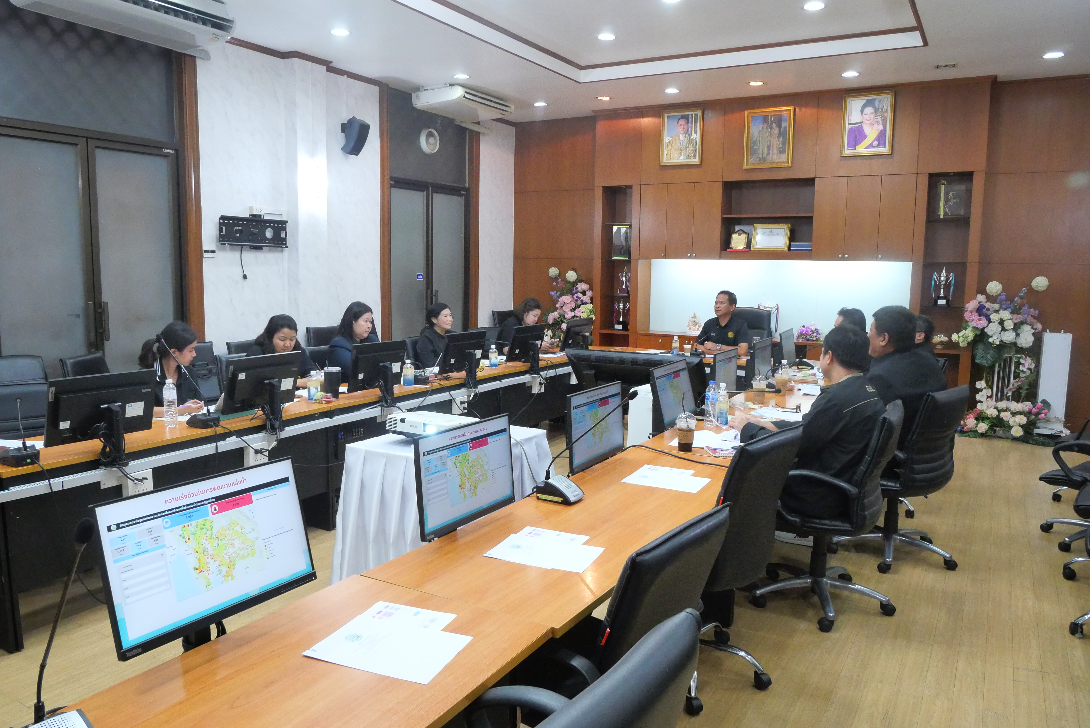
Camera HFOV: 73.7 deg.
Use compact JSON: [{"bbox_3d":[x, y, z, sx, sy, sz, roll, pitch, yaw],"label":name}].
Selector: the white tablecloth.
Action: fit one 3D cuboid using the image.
[{"bbox_3d":[-0.486,0.738,3.690,0.650,0.750,0.920,5,8,33],"label":"white tablecloth"}]

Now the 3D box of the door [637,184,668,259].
[{"bbox_3d":[1.397,-1.833,9.375,0.360,0.950,0.030,5,8,29],"label":"door"}]

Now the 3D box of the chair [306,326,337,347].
[{"bbox_3d":[-1.836,0.152,6.807,0.658,0.987,0.598,6,9,32],"label":"chair"}]

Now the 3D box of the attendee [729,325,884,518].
[{"bbox_3d":[1.209,0.476,3.453,0.740,1.300,0.530,6,9,36],"label":"attendee"}]

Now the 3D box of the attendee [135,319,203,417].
[{"bbox_3d":[-2.028,0.392,4.247,0.750,1.270,0.500,3,7,17],"label":"attendee"}]

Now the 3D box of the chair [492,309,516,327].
[{"bbox_3d":[-0.220,0.031,8.016,0.650,1.140,0.630,5,8,32],"label":"chair"}]

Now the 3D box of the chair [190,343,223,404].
[{"bbox_3d":[-2.588,0.355,5.601,0.640,0.990,0.600,5,8,28],"label":"chair"}]

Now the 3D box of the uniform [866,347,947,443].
[{"bbox_3d":[1.931,0.234,4.040,0.500,0.640,0.420,-6,10,-43],"label":"uniform"}]

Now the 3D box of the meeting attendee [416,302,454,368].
[{"bbox_3d":[-0.781,0.154,6.220,0.680,1.280,0.470,4,7,22],"label":"meeting attendee"}]

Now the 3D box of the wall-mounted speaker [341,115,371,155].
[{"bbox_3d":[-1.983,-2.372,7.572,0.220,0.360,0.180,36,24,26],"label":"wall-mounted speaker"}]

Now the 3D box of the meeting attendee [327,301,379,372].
[{"bbox_3d":[-1.260,0.174,5.562,0.718,1.301,0.518,4,8,22],"label":"meeting attendee"}]

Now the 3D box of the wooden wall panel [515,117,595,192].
[{"bbox_3d":[0.137,-2.881,10.069,1.228,0.966,0.040,4,7,26],"label":"wooden wall panel"}]

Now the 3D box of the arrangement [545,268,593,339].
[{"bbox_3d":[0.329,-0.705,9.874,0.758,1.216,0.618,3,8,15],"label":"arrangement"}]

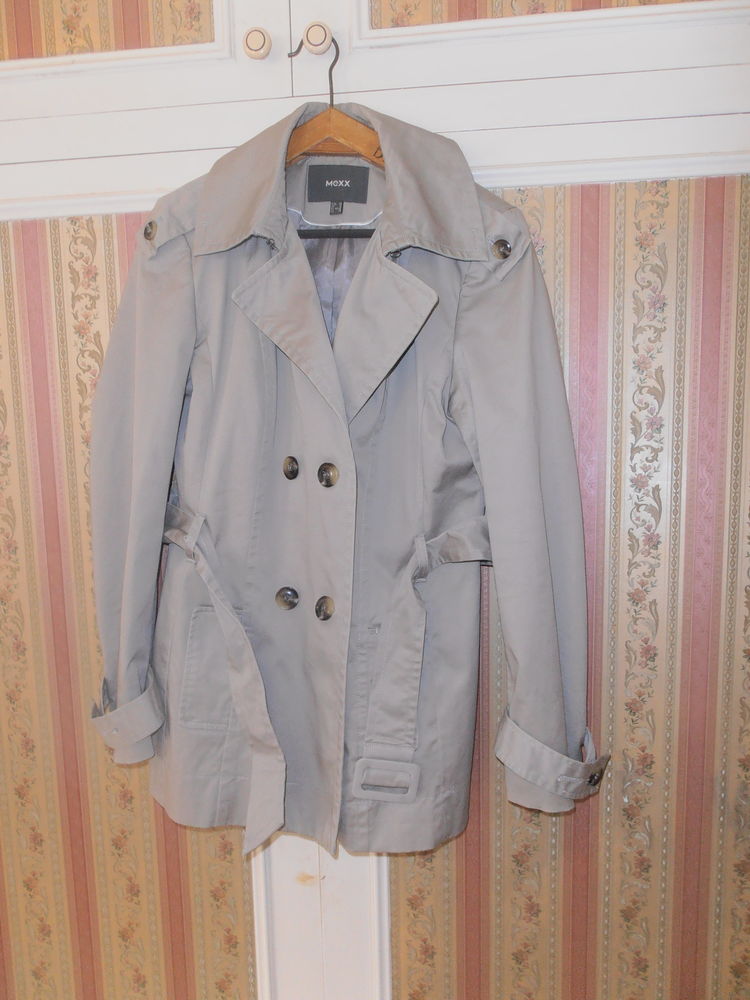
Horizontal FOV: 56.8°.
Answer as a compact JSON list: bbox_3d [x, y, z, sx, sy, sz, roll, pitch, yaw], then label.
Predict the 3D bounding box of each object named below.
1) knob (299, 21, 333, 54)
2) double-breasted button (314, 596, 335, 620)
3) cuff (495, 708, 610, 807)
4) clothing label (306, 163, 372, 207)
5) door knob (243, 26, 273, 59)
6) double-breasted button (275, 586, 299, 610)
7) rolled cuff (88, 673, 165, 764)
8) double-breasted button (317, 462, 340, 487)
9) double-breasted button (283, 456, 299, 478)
[{"bbox_3d":[-0.063,-0.508,0.764,0.032,0.032,0.028,0,7,7],"label":"knob"},{"bbox_3d":[-0.053,0.116,0.742,0.025,0.025,0.006,2,7,26],"label":"double-breasted button"},{"bbox_3d":[0.204,0.296,0.796,0.123,0.104,0.068,0,7,7],"label":"cuff"},{"bbox_3d":[-0.041,-0.352,0.774,0.066,0.041,0.004,5,7,6],"label":"clothing label"},{"bbox_3d":[-0.130,-0.508,0.772,0.032,0.032,0.028,0,7,7],"label":"door knob"},{"bbox_3d":[-0.098,0.110,0.773,0.025,0.025,0.006,-1,7,3],"label":"double-breasted button"},{"bbox_3d":[-0.304,0.268,0.853,0.080,0.103,0.070,0,7,7],"label":"rolled cuff"},{"bbox_3d":[-0.049,-0.026,0.728,0.025,0.025,0.006,1,7,20],"label":"double-breasted button"},{"bbox_3d":[-0.091,-0.034,0.752,0.025,0.025,0.006,3,8,34],"label":"double-breasted button"}]

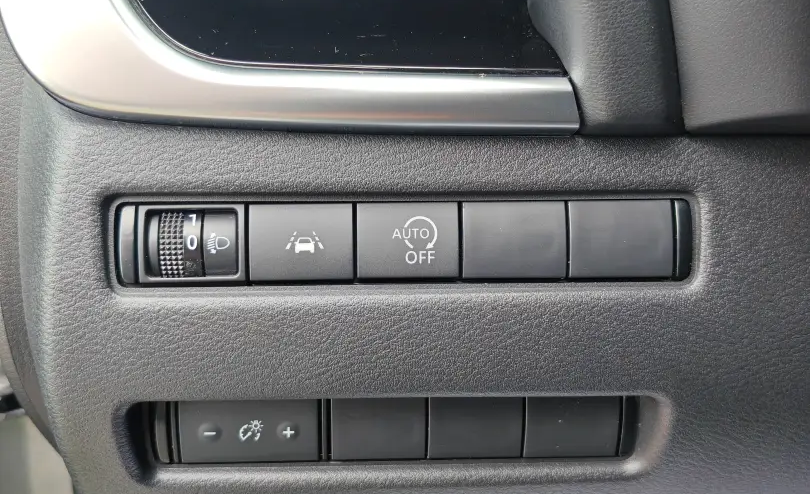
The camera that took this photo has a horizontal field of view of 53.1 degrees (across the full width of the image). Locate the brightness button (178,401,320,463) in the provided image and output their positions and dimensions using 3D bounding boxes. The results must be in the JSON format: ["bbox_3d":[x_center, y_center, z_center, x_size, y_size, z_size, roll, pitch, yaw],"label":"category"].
[{"bbox_3d":[-0.044,0.051,0.236,0.039,0.020,0.009,-1,13,0],"label":"brightness button"}]

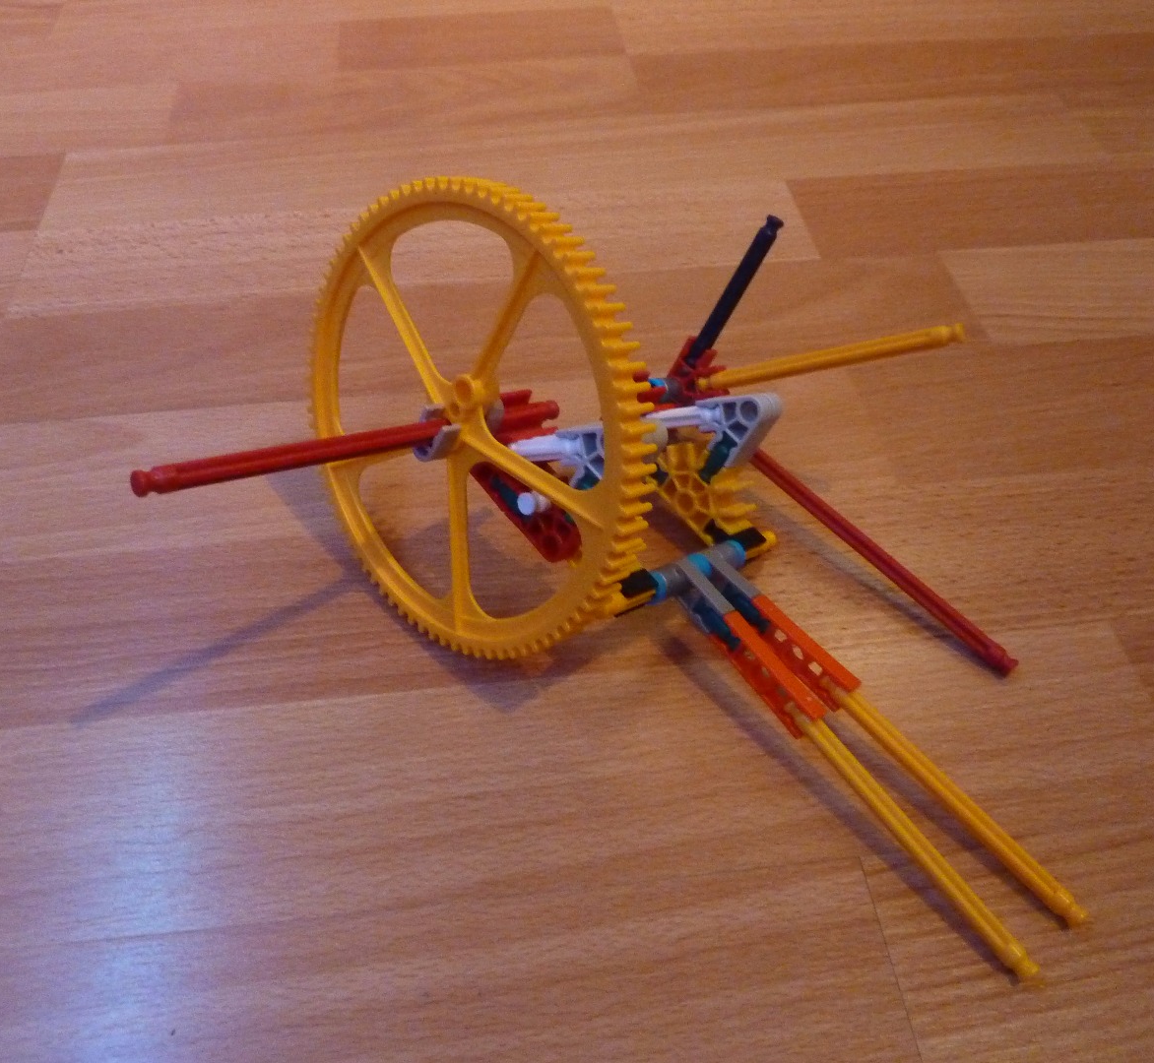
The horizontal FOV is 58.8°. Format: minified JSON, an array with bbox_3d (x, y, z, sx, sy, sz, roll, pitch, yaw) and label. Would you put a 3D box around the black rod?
[{"bbox_3d":[0.051,-0.078,0.336,0.006,0.054,0.006,-2,43,-43],"label":"black rod"}]

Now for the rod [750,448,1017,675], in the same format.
[{"bbox_3d":[0.086,-0.001,0.329,0.006,0.006,0.130,-37,68,-26],"label":"rod"}]

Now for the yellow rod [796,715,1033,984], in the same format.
[{"bbox_3d":[0.085,0.078,0.264,0.006,0.006,0.086,-34,72,-25],"label":"yellow rod"}]

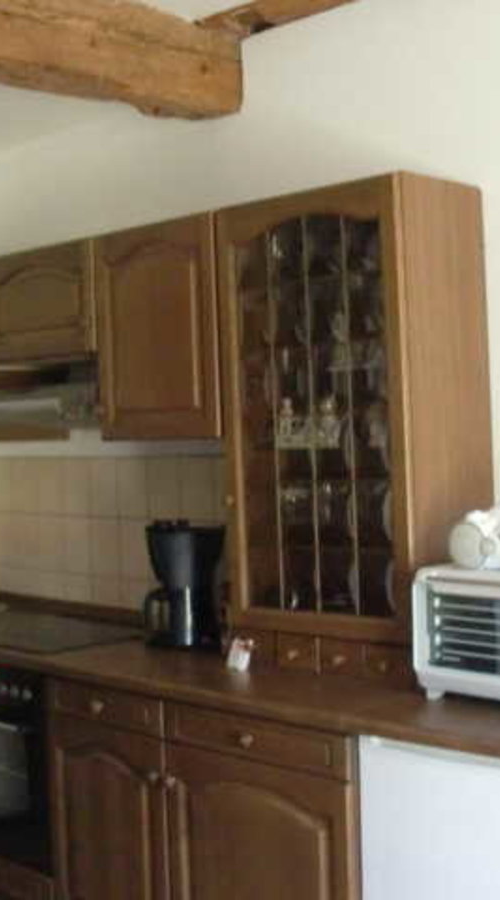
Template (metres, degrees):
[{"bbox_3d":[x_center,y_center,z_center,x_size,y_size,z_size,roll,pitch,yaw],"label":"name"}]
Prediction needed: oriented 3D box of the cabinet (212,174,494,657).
[{"bbox_3d":[0.266,-0.092,3.262,0.620,1.118,0.340,-1,1,44],"label":"cabinet"}]

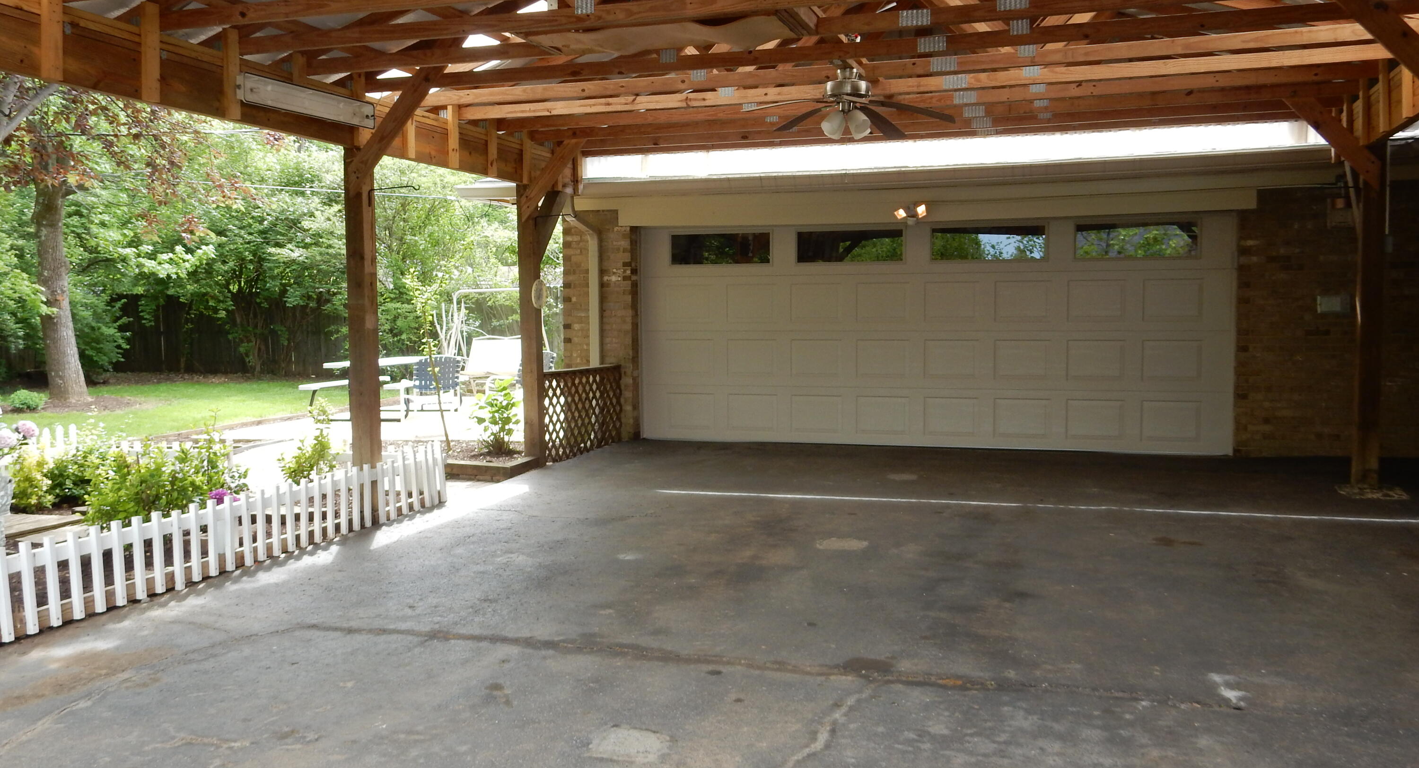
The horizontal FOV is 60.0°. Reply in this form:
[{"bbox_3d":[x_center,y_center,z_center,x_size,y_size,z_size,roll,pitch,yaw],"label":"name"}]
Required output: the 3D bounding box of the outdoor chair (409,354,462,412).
[{"bbox_3d":[-3.131,0.129,13.824,0.600,0.860,0.650,0,4,0],"label":"outdoor chair"}]

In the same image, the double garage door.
[{"bbox_3d":[1.937,-0.473,11.483,5.450,2.130,0.080,1,4,17],"label":"double garage door"}]

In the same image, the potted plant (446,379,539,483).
[{"bbox_3d":[-1.917,0.345,10.196,0.850,0.780,1.150,1,4,17],"label":"potted plant"}]

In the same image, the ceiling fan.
[{"bbox_3d":[0.793,-1.616,7.062,1.280,0.420,1.280,1,4,17],"label":"ceiling fan"}]

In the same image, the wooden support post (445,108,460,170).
[{"bbox_3d":[-1.853,-1.808,8.944,0.040,0.470,0.089,1,4,17],"label":"wooden support post"}]

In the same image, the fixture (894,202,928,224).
[{"bbox_3d":[1.823,-1.536,11.113,0.300,0.200,0.180,1,4,17],"label":"fixture"}]

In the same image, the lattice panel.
[{"bbox_3d":[-1.143,0.245,11.341,0.050,0.740,1.780,1,4,17],"label":"lattice panel"}]

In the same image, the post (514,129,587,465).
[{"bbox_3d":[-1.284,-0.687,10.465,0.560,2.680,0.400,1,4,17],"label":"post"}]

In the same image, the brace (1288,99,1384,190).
[{"bbox_3d":[4.385,-1.740,8.571,0.145,0.965,0.050,-45,-10,15],"label":"brace"}]

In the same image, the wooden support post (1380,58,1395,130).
[{"bbox_3d":[4.026,-1.741,7.322,0.040,0.470,0.089,1,4,17],"label":"wooden support post"}]

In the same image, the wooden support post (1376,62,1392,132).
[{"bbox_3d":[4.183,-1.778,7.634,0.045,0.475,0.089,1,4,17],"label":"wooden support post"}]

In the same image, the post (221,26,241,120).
[{"bbox_3d":[-2.563,-1.659,6.616,0.040,0.470,0.089,1,4,17],"label":"post"}]

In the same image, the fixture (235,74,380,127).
[{"bbox_3d":[-2.334,-1.630,7.179,0.085,0.165,1.270,1,5,17],"label":"fixture"}]

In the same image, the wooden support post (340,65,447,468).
[{"bbox_3d":[-1.949,-0.562,7.848,0.750,2.830,0.180,1,4,17],"label":"wooden support post"}]

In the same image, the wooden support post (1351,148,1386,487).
[{"bbox_3d":[4.659,-0.454,8.665,0.140,2.370,0.140,1,4,17],"label":"wooden support post"}]

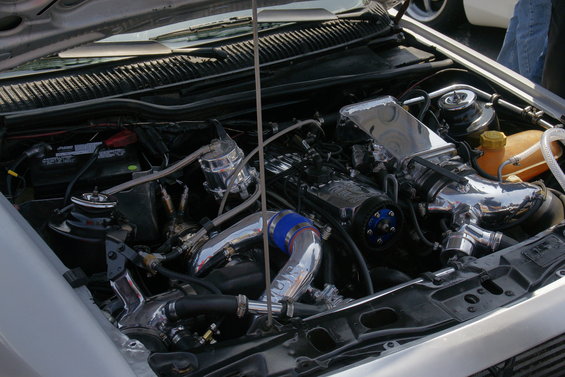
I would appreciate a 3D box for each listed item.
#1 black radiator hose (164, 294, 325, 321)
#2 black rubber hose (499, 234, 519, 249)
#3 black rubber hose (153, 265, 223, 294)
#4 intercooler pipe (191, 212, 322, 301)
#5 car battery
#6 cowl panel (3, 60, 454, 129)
[{"bbox_3d":[-0.080,0.254,1.974,0.334,0.045,0.050,0,27,6],"label":"black radiator hose"},{"bbox_3d":[0.510,0.121,2.115,0.030,0.030,0.065,-26,35,-37],"label":"black rubber hose"},{"bbox_3d":[-0.211,0.203,2.087,0.150,0.045,0.030,8,29,21],"label":"black rubber hose"},{"bbox_3d":[-0.069,0.158,2.116,0.280,0.165,0.200,-10,28,-14],"label":"intercooler pipe"},{"bbox_3d":[-0.501,0.014,2.461,0.265,0.190,0.178,-9,28,-11],"label":"car battery"},{"bbox_3d":[-0.076,-0.257,2.361,1.260,0.090,0.150,-12,30,-24],"label":"cowl panel"}]

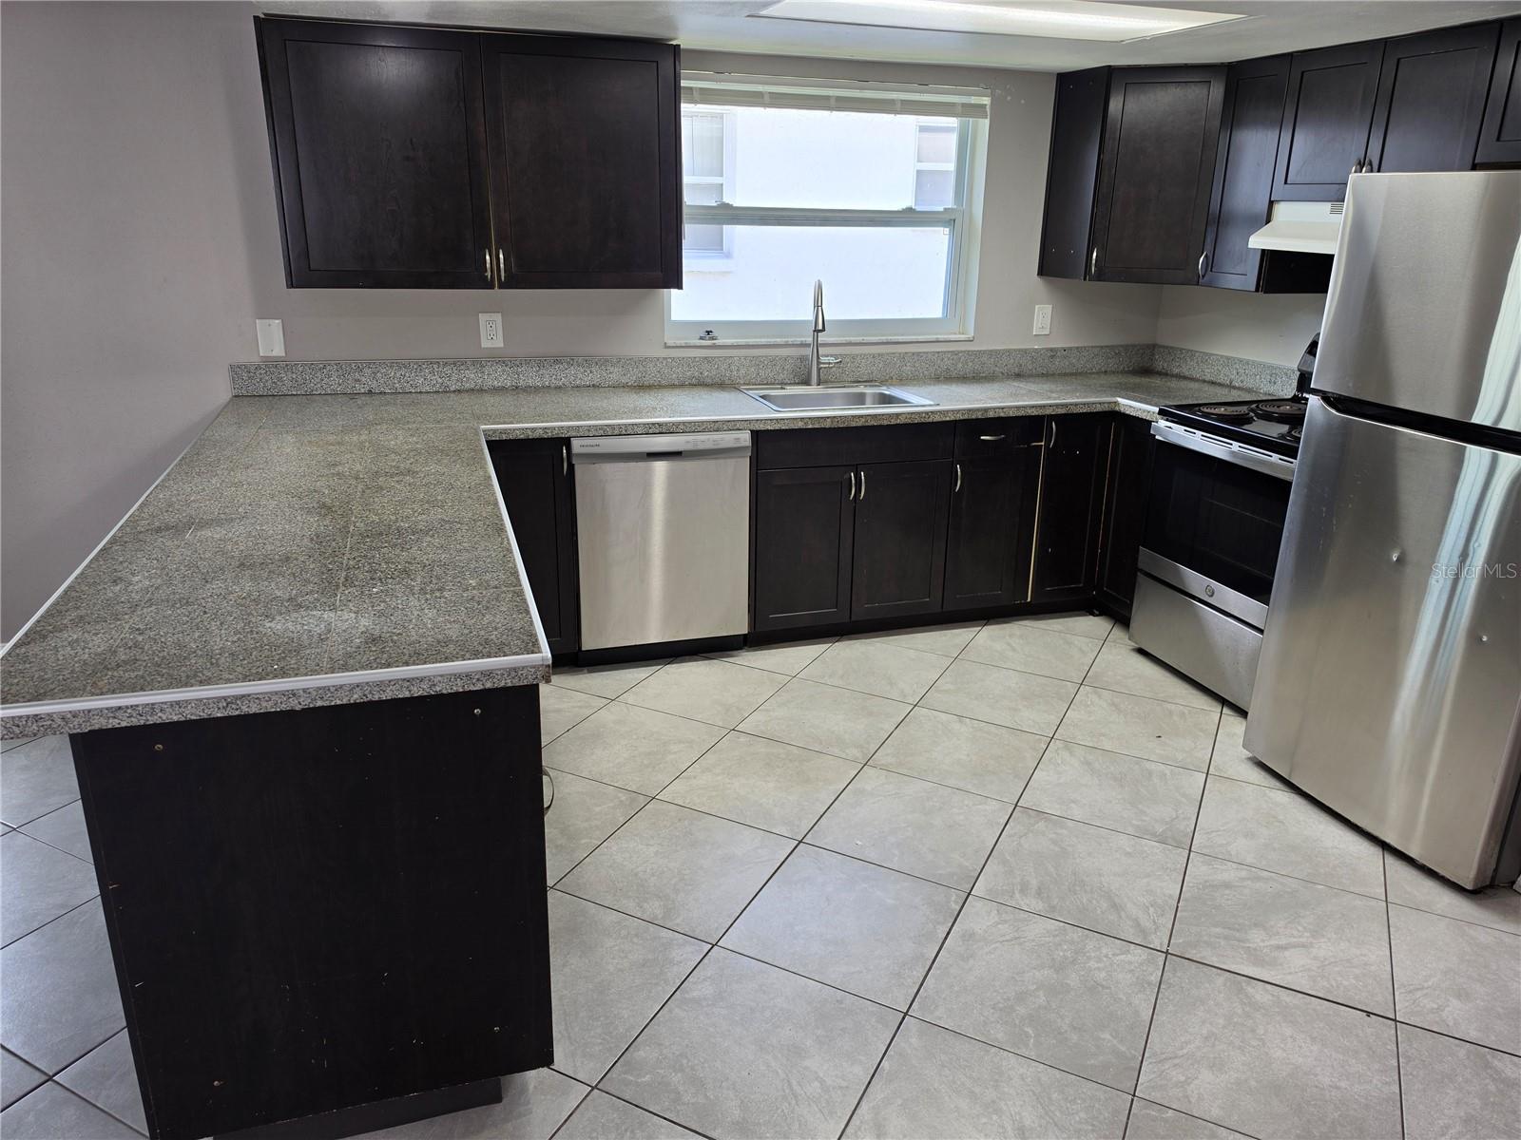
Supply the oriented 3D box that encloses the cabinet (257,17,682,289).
[{"bbox_3d":[-0.911,-1.337,3.350,1.248,0.752,0.325,-5,20,-17],"label":"cabinet"}]

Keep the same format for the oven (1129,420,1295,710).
[{"bbox_3d":[1.806,-0.036,3.494,0.662,0.869,0.762,-5,20,-17],"label":"oven"}]

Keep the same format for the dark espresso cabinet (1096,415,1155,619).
[{"bbox_3d":[1.705,-0.191,3.993,0.621,0.849,0.293,-5,20,-17],"label":"dark espresso cabinet"}]

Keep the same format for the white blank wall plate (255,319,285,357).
[{"bbox_3d":[-1.688,-0.801,3.486,0.078,0.121,0.008,-5,20,-17],"label":"white blank wall plate"}]

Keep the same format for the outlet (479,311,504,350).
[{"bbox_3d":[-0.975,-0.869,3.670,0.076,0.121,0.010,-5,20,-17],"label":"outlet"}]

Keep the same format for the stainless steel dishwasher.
[{"bbox_3d":[-0.419,-0.162,3.750,0.604,0.808,0.620,-5,20,-17],"label":"stainless steel dishwasher"}]

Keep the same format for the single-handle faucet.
[{"bbox_3d":[0.254,-0.889,3.829,0.130,0.400,0.235,0,19,-3],"label":"single-handle faucet"}]

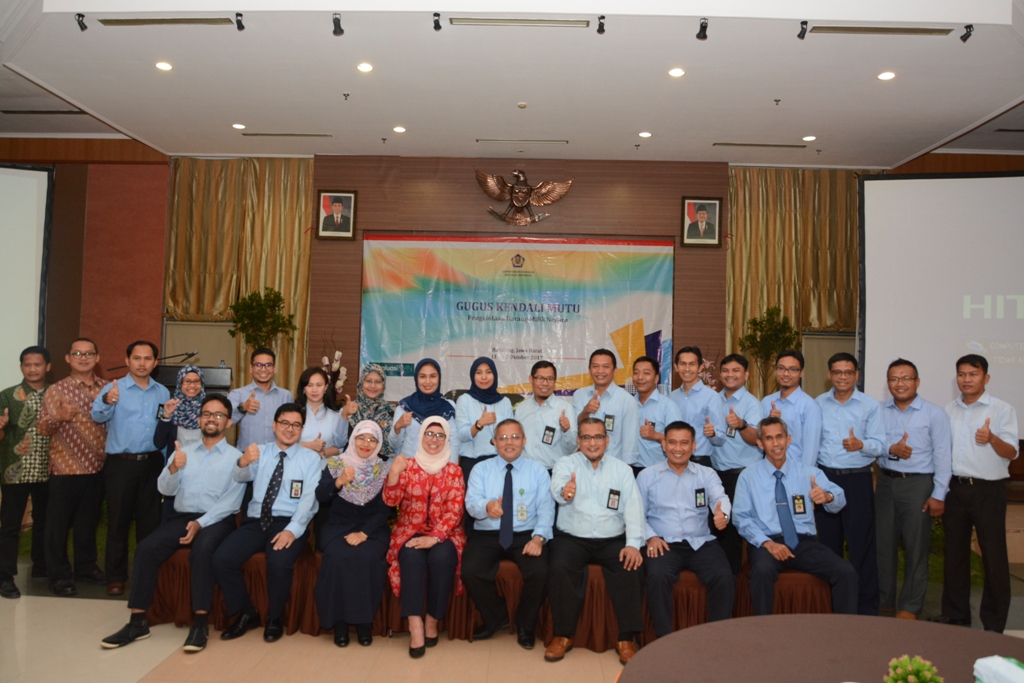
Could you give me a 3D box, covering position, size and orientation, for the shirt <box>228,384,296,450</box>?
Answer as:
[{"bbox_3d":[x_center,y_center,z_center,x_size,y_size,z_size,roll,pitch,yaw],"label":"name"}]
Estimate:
[{"bbox_3d":[-1.759,0.529,5.350,0.450,0.540,0.320,2,-2,-17],"label":"shirt"}]

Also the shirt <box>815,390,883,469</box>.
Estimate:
[{"bbox_3d":[2.153,0.549,4.900,0.440,0.550,0.320,1,-2,22],"label":"shirt"}]

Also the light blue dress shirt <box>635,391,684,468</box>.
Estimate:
[{"bbox_3d":[0.966,0.584,5.100,0.410,0.550,0.300,1,-2,22],"label":"light blue dress shirt"}]

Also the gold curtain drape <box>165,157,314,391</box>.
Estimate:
[{"bbox_3d":[-3.187,-0.660,9.050,1.740,3.000,0.180,1,-2,2],"label":"gold curtain drape"}]

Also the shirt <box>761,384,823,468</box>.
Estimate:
[{"bbox_3d":[1.820,0.569,5.020,0.430,0.550,0.300,1,-2,14],"label":"shirt"}]

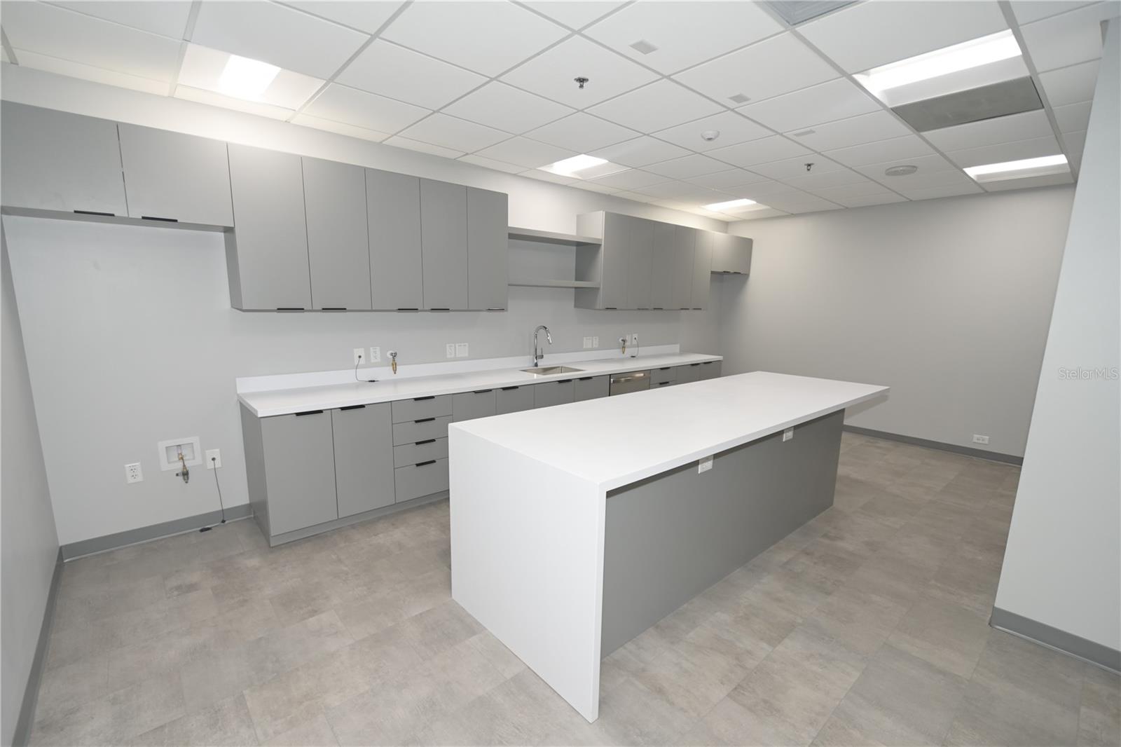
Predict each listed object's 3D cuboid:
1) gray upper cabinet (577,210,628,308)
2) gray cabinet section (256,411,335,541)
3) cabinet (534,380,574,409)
[{"bbox_3d":[0.434,-1.114,4.750,0.375,0.908,0.380,-6,12,-39],"label":"gray upper cabinet"},{"bbox_3d":[-1.798,0.572,3.097,0.391,0.745,0.580,-7,12,-40],"label":"gray cabinet section"},{"bbox_3d":[-0.232,0.414,4.382,0.453,0.772,0.570,-6,12,-39],"label":"cabinet"}]

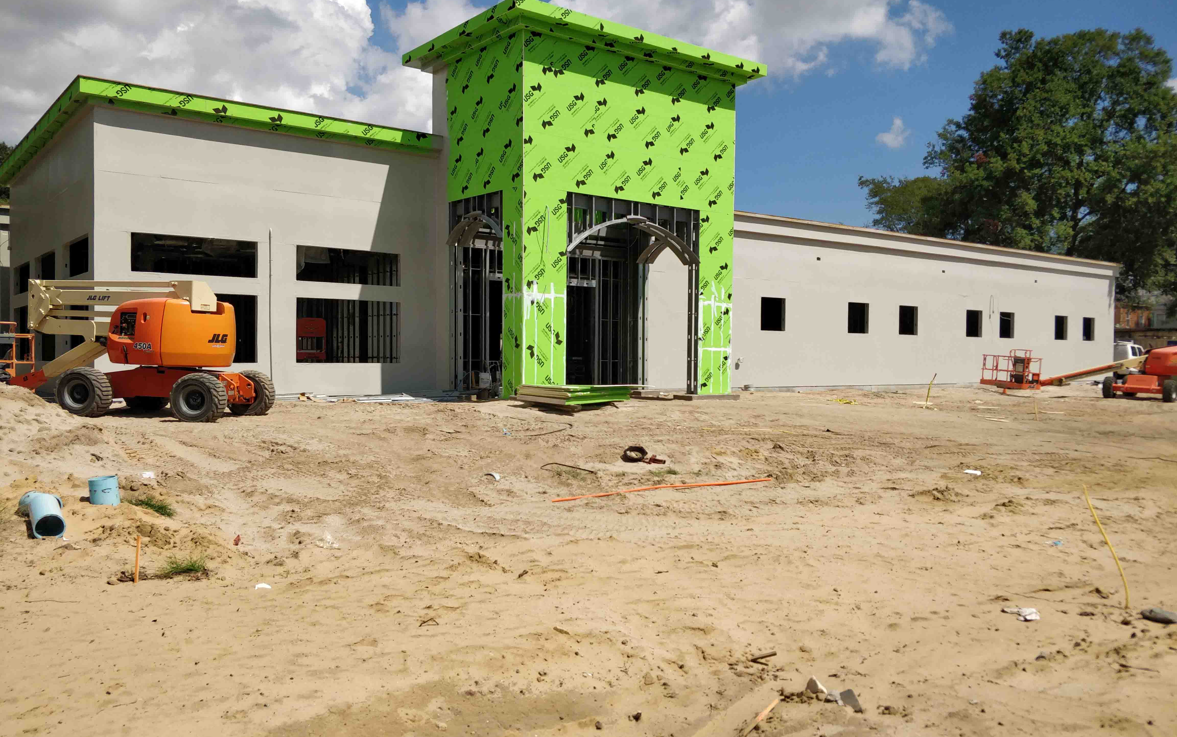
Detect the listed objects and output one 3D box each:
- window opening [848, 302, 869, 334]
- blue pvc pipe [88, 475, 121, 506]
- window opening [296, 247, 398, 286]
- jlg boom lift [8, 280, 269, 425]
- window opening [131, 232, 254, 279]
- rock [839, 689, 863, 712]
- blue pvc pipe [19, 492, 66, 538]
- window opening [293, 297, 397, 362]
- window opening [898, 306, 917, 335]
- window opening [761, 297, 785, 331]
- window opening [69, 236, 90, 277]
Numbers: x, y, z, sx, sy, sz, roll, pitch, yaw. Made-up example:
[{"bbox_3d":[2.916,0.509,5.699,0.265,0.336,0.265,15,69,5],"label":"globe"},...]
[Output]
[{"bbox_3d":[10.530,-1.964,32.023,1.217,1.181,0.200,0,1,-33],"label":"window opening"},{"bbox_3d":[-4.386,1.113,7.400,0.235,0.250,0.235,-7,1,-33],"label":"blue pvc pipe"},{"bbox_3d":[-5.996,-2.568,20.350,2.650,0.860,0.180,-1,1,-36],"label":"window opening"},{"bbox_3d":[-8.350,-0.360,14.300,4.950,2.350,2.200,0,1,2],"label":"jlg boom lift"},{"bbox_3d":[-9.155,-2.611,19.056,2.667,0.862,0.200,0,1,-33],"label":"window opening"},{"bbox_3d":[1.103,1.393,3.424,0.090,0.068,0.075,1,1,18],"label":"rock"},{"bbox_3d":[-4.677,1.250,7.000,0.330,0.240,0.420,-1,15,-44],"label":"blue pvc pipe"},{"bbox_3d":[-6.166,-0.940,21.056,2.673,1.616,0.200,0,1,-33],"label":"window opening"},{"bbox_3d":[13.169,-1.967,33.759,1.225,1.190,0.200,0,1,-33],"label":"window opening"},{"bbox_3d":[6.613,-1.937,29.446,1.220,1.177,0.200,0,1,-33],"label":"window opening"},{"bbox_3d":[-11.684,-2.515,18.600,0.180,0.860,2.150,-1,1,-41],"label":"window opening"}]

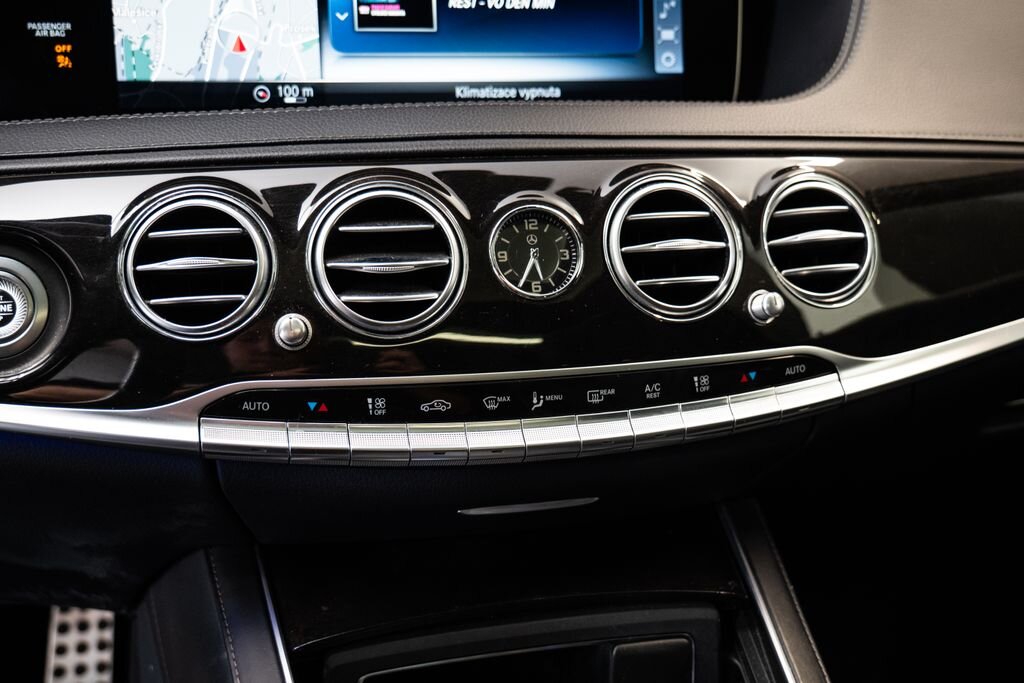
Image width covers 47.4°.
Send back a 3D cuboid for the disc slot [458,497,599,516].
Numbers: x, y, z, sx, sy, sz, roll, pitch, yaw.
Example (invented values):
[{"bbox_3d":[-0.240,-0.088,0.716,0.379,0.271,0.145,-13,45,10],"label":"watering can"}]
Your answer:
[{"bbox_3d":[0.010,0.092,0.650,0.081,0.006,0.006,-3,21,-15],"label":"disc slot"}]

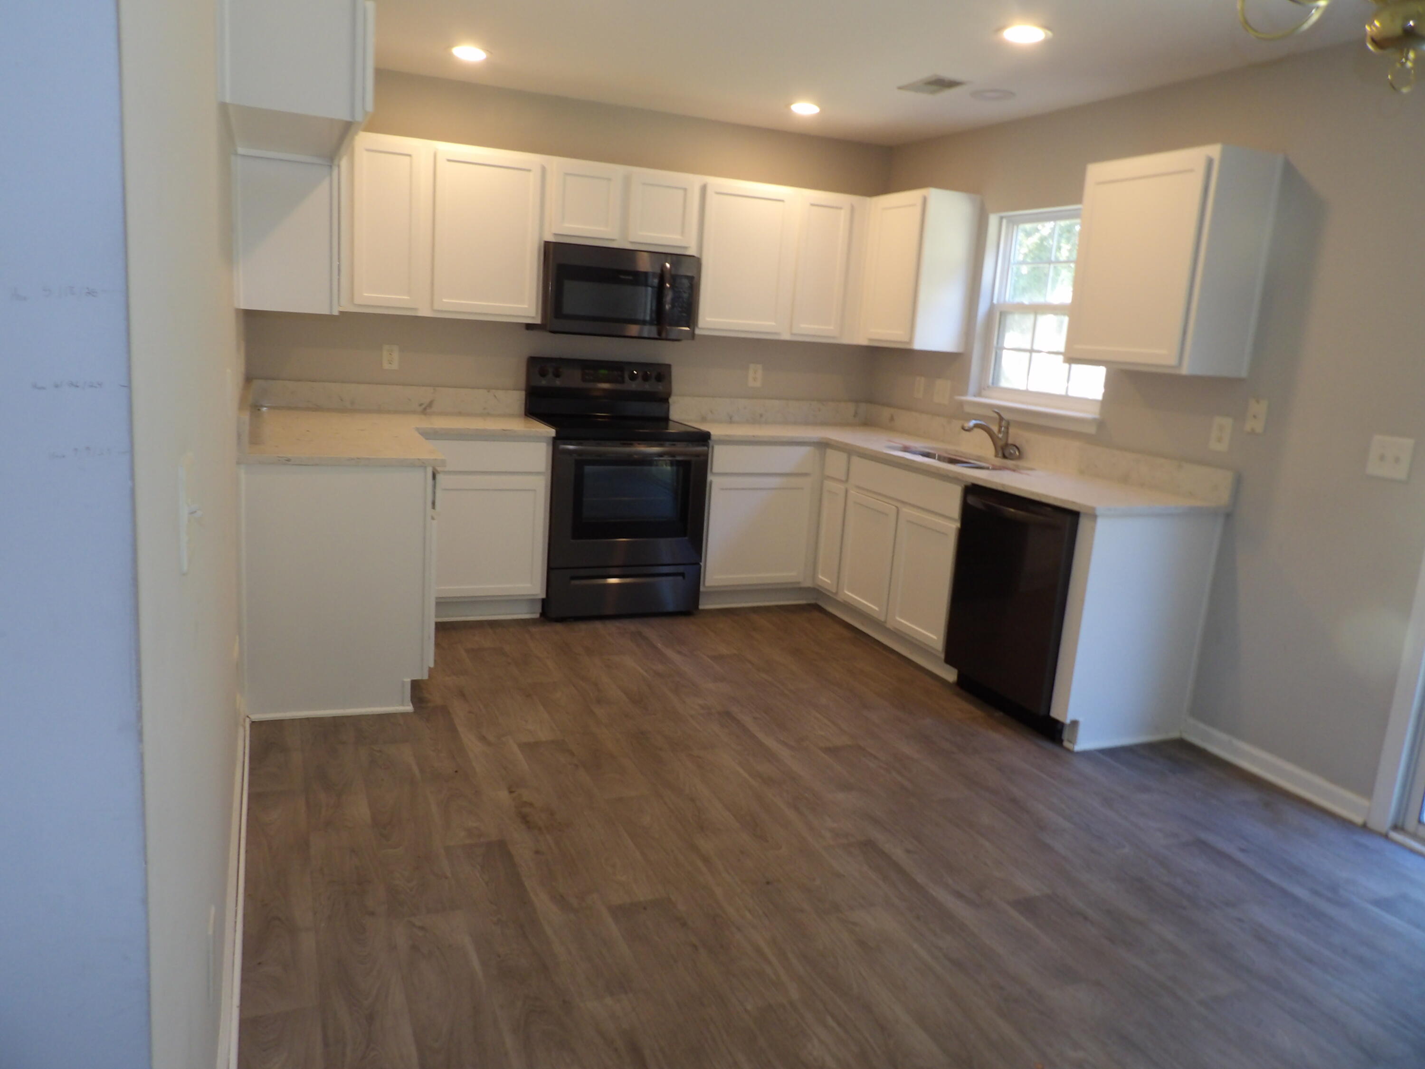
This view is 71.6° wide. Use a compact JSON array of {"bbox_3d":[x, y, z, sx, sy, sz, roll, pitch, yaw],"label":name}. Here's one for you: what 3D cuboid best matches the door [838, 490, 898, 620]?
[{"bbox_3d":[0.740,0.093,4.681,0.020,0.545,0.409,-1,13,-23],"label":"door"}]

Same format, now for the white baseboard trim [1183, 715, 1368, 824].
[{"bbox_3d":[1.935,0.812,3.454,0.016,0.095,0.713,-1,13,-23],"label":"white baseboard trim"}]

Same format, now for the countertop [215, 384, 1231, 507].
[{"bbox_3d":[-0.103,-0.389,4.035,3.297,0.156,2.490,-1,13,-24],"label":"countertop"}]

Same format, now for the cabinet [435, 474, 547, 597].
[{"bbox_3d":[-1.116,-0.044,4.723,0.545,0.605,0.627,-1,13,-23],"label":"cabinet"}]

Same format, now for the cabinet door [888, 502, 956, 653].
[{"bbox_3d":[0.911,0.188,4.288,0.020,0.545,0.405,-1,13,-23],"label":"cabinet door"}]

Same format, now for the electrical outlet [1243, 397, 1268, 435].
[{"bbox_3d":[1.929,-0.419,3.506,0.007,0.114,0.073,-1,13,-24],"label":"electrical outlet"}]

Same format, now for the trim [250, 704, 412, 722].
[{"bbox_3d":[-1.327,0.622,3.458,0.535,0.023,0.020,-1,13,-24],"label":"trim"}]

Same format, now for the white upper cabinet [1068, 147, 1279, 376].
[{"bbox_3d":[1.651,-0.982,3.627,0.322,0.748,0.602,-1,13,-23],"label":"white upper cabinet"}]

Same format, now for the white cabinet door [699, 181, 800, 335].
[{"bbox_3d":[0.183,-1.379,4.985,0.511,0.691,0.020,-1,13,-23],"label":"white cabinet door"}]

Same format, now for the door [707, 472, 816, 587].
[{"bbox_3d":[0.228,-0.014,4.988,0.546,0.546,0.020,-1,13,-23],"label":"door"}]

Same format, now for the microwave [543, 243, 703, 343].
[{"bbox_3d":[-0.478,-1.179,4.838,0.750,0.405,0.415,-1,13,-23],"label":"microwave"}]

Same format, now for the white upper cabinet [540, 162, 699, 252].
[{"bbox_3d":[-0.467,-1.571,4.798,0.768,0.376,0.322,-1,13,-23],"label":"white upper cabinet"}]

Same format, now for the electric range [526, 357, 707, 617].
[{"bbox_3d":[-0.485,-0.233,4.905,0.762,1.200,0.675,-1,13,-23],"label":"electric range"}]

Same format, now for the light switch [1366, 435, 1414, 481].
[{"bbox_3d":[2.117,-0.241,3.088,0.007,0.123,0.124,-1,13,-24],"label":"light switch"}]

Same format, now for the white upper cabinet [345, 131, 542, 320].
[{"bbox_3d":[-1.249,-1.370,4.509,0.902,0.748,0.322,-1,13,-23],"label":"white upper cabinet"}]

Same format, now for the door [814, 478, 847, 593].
[{"bbox_3d":[0.602,0.014,4.997,0.020,0.544,0.214,-1,13,-23],"label":"door"}]

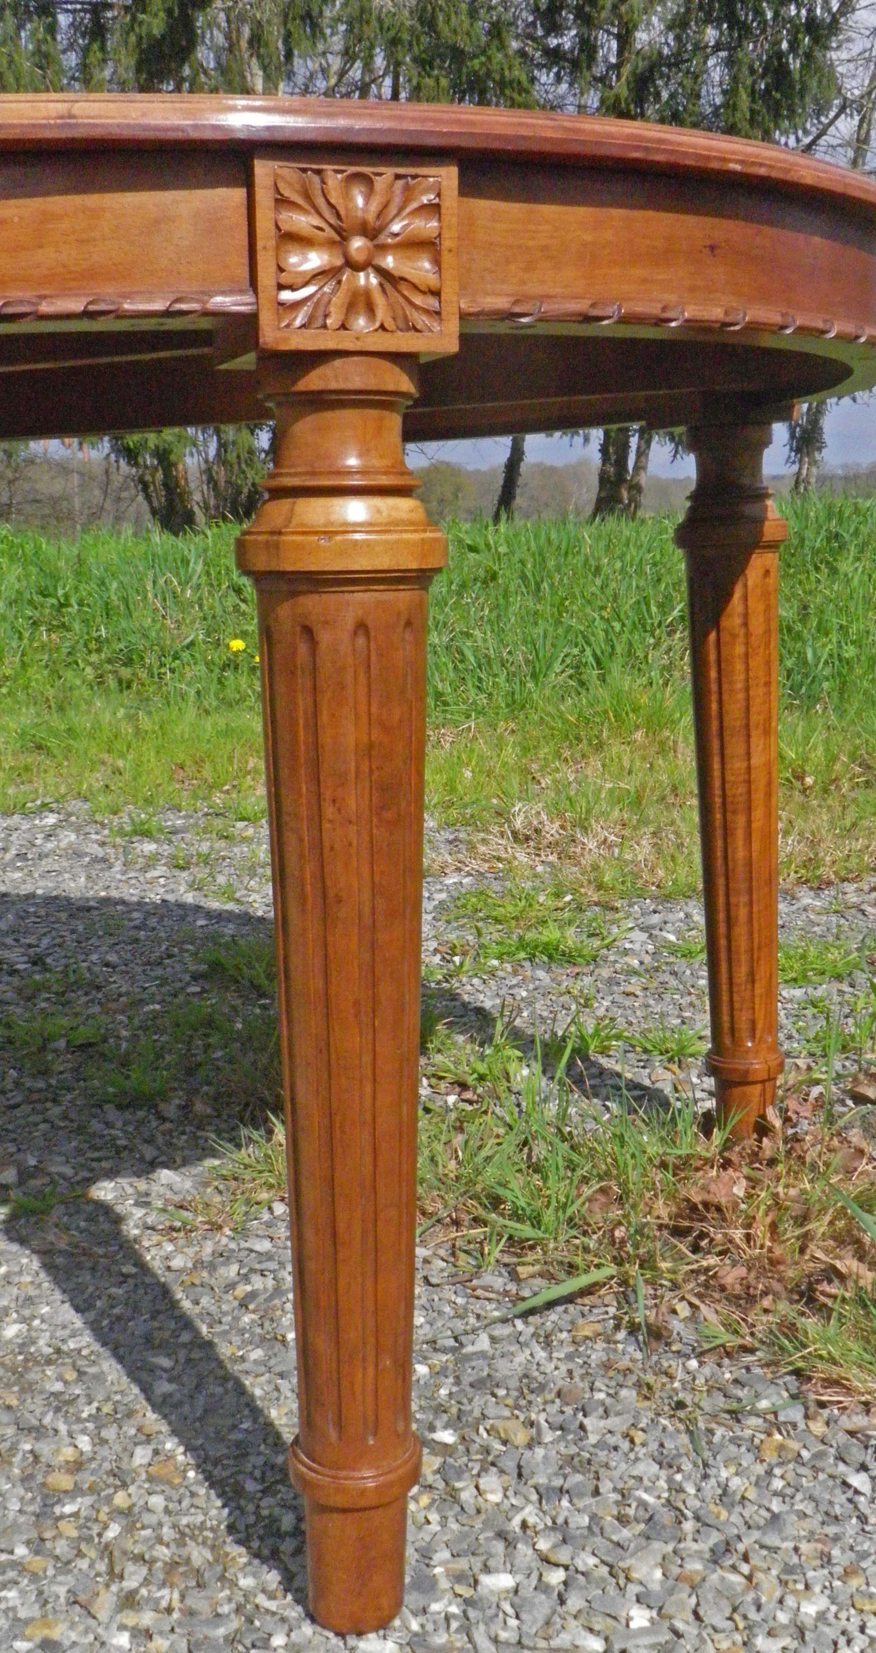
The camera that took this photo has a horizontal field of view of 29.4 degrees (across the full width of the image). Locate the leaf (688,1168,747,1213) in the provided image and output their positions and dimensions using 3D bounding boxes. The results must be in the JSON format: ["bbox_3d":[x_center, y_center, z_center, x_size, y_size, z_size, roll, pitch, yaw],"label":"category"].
[{"bbox_3d":[0.229,0.298,1.367,0.049,0.022,0.046,-1,10,0],"label":"leaf"}]

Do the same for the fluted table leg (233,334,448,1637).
[{"bbox_3d":[-0.044,0.100,0.826,0.097,0.637,0.097,-3,11,-14],"label":"fluted table leg"}]

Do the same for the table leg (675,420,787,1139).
[{"bbox_3d":[0.263,-0.020,1.461,0.097,0.637,0.097,-6,10,-13],"label":"table leg"}]

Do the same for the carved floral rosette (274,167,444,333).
[{"bbox_3d":[-0.033,-0.244,0.712,0.072,0.066,0.016,-3,10,-14],"label":"carved floral rosette"}]

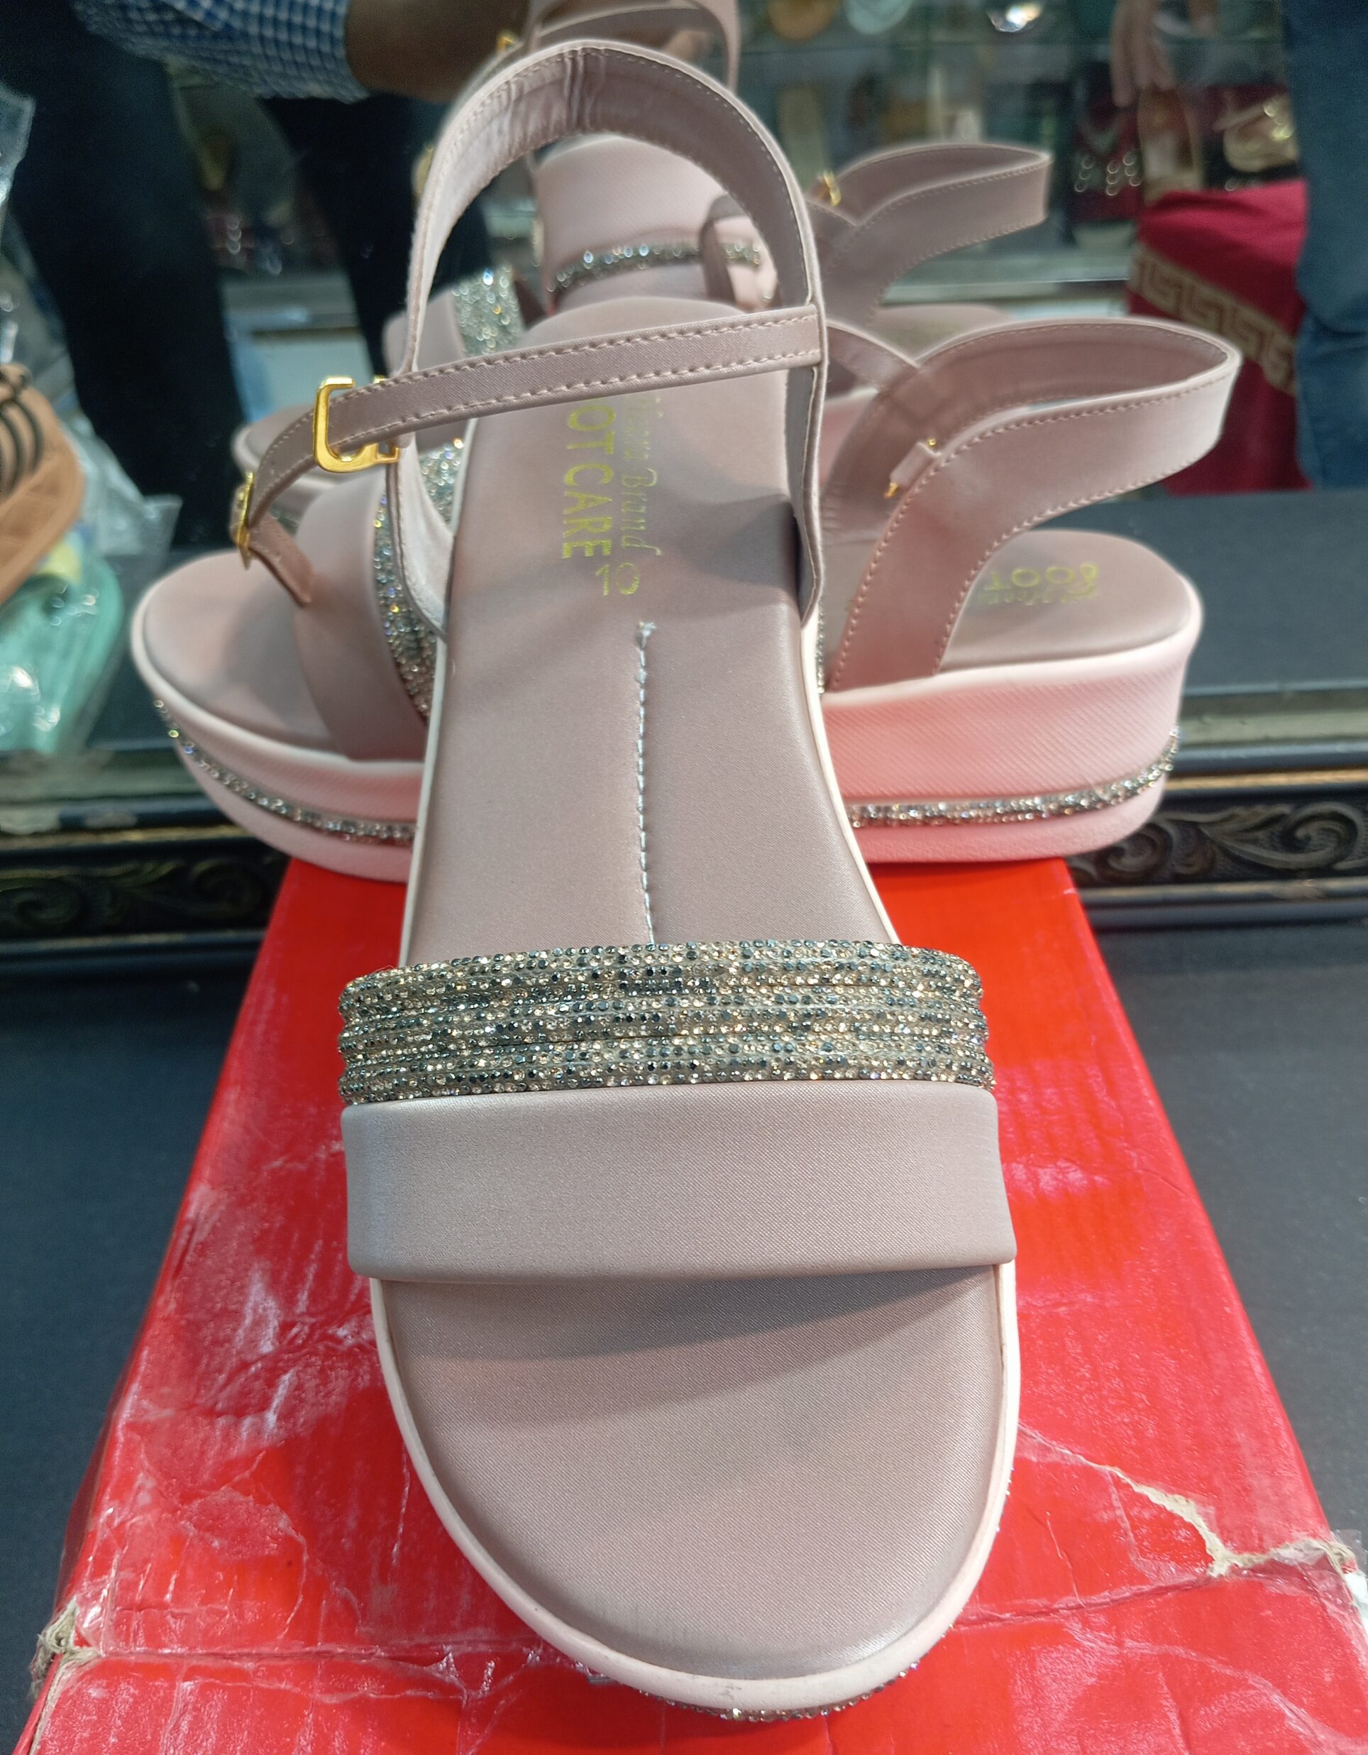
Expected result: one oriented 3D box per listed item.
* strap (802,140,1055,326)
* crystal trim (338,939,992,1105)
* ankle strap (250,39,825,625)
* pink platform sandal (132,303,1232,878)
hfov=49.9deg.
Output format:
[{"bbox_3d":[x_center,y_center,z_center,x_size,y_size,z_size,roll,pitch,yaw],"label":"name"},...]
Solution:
[{"bbox_3d":[0.068,-0.202,0.484,0.099,0.065,0.083,-7,38,-5],"label":"strap"},{"bbox_3d":[-0.002,0.025,0.200,0.087,0.035,0.027,-3,56,-1],"label":"crystal trim"},{"bbox_3d":[-0.027,-0.101,0.270,0.105,0.062,0.099,-3,56,-1],"label":"ankle strap"},{"bbox_3d":[-0.008,-0.071,0.362,0.265,0.117,0.095,1,38,4],"label":"pink platform sandal"}]

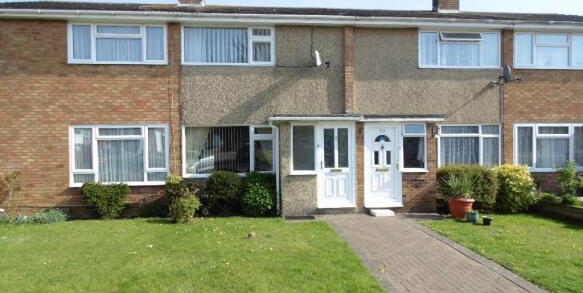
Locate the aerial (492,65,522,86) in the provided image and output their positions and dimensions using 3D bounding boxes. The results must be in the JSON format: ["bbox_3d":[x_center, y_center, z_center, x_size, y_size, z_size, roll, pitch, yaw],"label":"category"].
[{"bbox_3d":[5.804,-1.903,9.930,0.600,0.580,0.520,0,1,6],"label":"aerial"}]

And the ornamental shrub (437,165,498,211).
[{"bbox_3d":[4.466,1.079,9.400,1.420,1.170,0.800,-1,1,-6],"label":"ornamental shrub"}]

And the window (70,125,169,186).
[{"bbox_3d":[-4.241,0.227,9.178,2.338,1.506,0.100,-1,1,-6],"label":"window"}]

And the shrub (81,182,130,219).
[{"bbox_3d":[-4.330,1.254,8.600,1.050,0.820,0.750,-1,1,-6],"label":"shrub"}]

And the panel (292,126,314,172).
[{"bbox_3d":[0.287,0.053,8.680,0.529,1.066,0.060,-1,1,-6],"label":"panel"}]

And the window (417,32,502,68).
[{"bbox_3d":[4.593,-2.628,10.087,2.363,1.004,0.120,-1,1,-6],"label":"window"}]

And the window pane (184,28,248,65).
[{"bbox_3d":[-1.884,-2.540,9.363,1.610,0.950,0.070,-1,1,-6],"label":"window pane"}]

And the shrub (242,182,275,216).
[{"bbox_3d":[-0.783,1.266,8.930,0.760,0.820,0.700,-1,1,-6],"label":"shrub"}]

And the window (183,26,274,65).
[{"bbox_3d":[-1.586,-2.545,9.383,2.338,0.993,0.100,-1,1,-6],"label":"window"}]

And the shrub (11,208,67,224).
[{"bbox_3d":[-5.726,1.604,8.450,1.200,0.320,0.600,-1,1,-6],"label":"shrub"}]

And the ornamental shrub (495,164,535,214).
[{"bbox_3d":[5.637,1.061,9.300,1.080,1.218,0.980,-1,1,-6],"label":"ornamental shrub"}]

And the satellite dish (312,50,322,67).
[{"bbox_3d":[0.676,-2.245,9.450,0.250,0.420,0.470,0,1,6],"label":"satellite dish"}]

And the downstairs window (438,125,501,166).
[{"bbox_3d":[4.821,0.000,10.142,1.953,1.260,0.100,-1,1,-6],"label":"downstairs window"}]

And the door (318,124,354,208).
[{"bbox_3d":[1.039,0.448,8.635,0.918,1.987,0.100,-1,1,-6],"label":"door"}]

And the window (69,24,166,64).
[{"bbox_3d":[-4.296,-2.522,9.181,2.379,0.976,0.100,-1,1,-6],"label":"window"}]

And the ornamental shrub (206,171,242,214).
[{"bbox_3d":[-1.644,1.126,9.020,0.901,1.084,0.820,-1,1,-6],"label":"ornamental shrub"}]

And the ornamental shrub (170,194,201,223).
[{"bbox_3d":[-2.415,1.389,8.400,0.703,0.669,0.620,-1,1,-6],"label":"ornamental shrub"}]

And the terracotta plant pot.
[{"bbox_3d":[3.816,1.418,8.300,0.560,0.440,0.560,0,1,0],"label":"terracotta plant pot"}]

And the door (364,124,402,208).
[{"bbox_3d":[2.203,0.456,8.881,0.950,2.039,0.100,-1,1,-6],"label":"door"}]

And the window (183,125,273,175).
[{"bbox_3d":[-1.578,0.133,9.442,2.338,1.308,0.100,-1,1,-6],"label":"window"}]

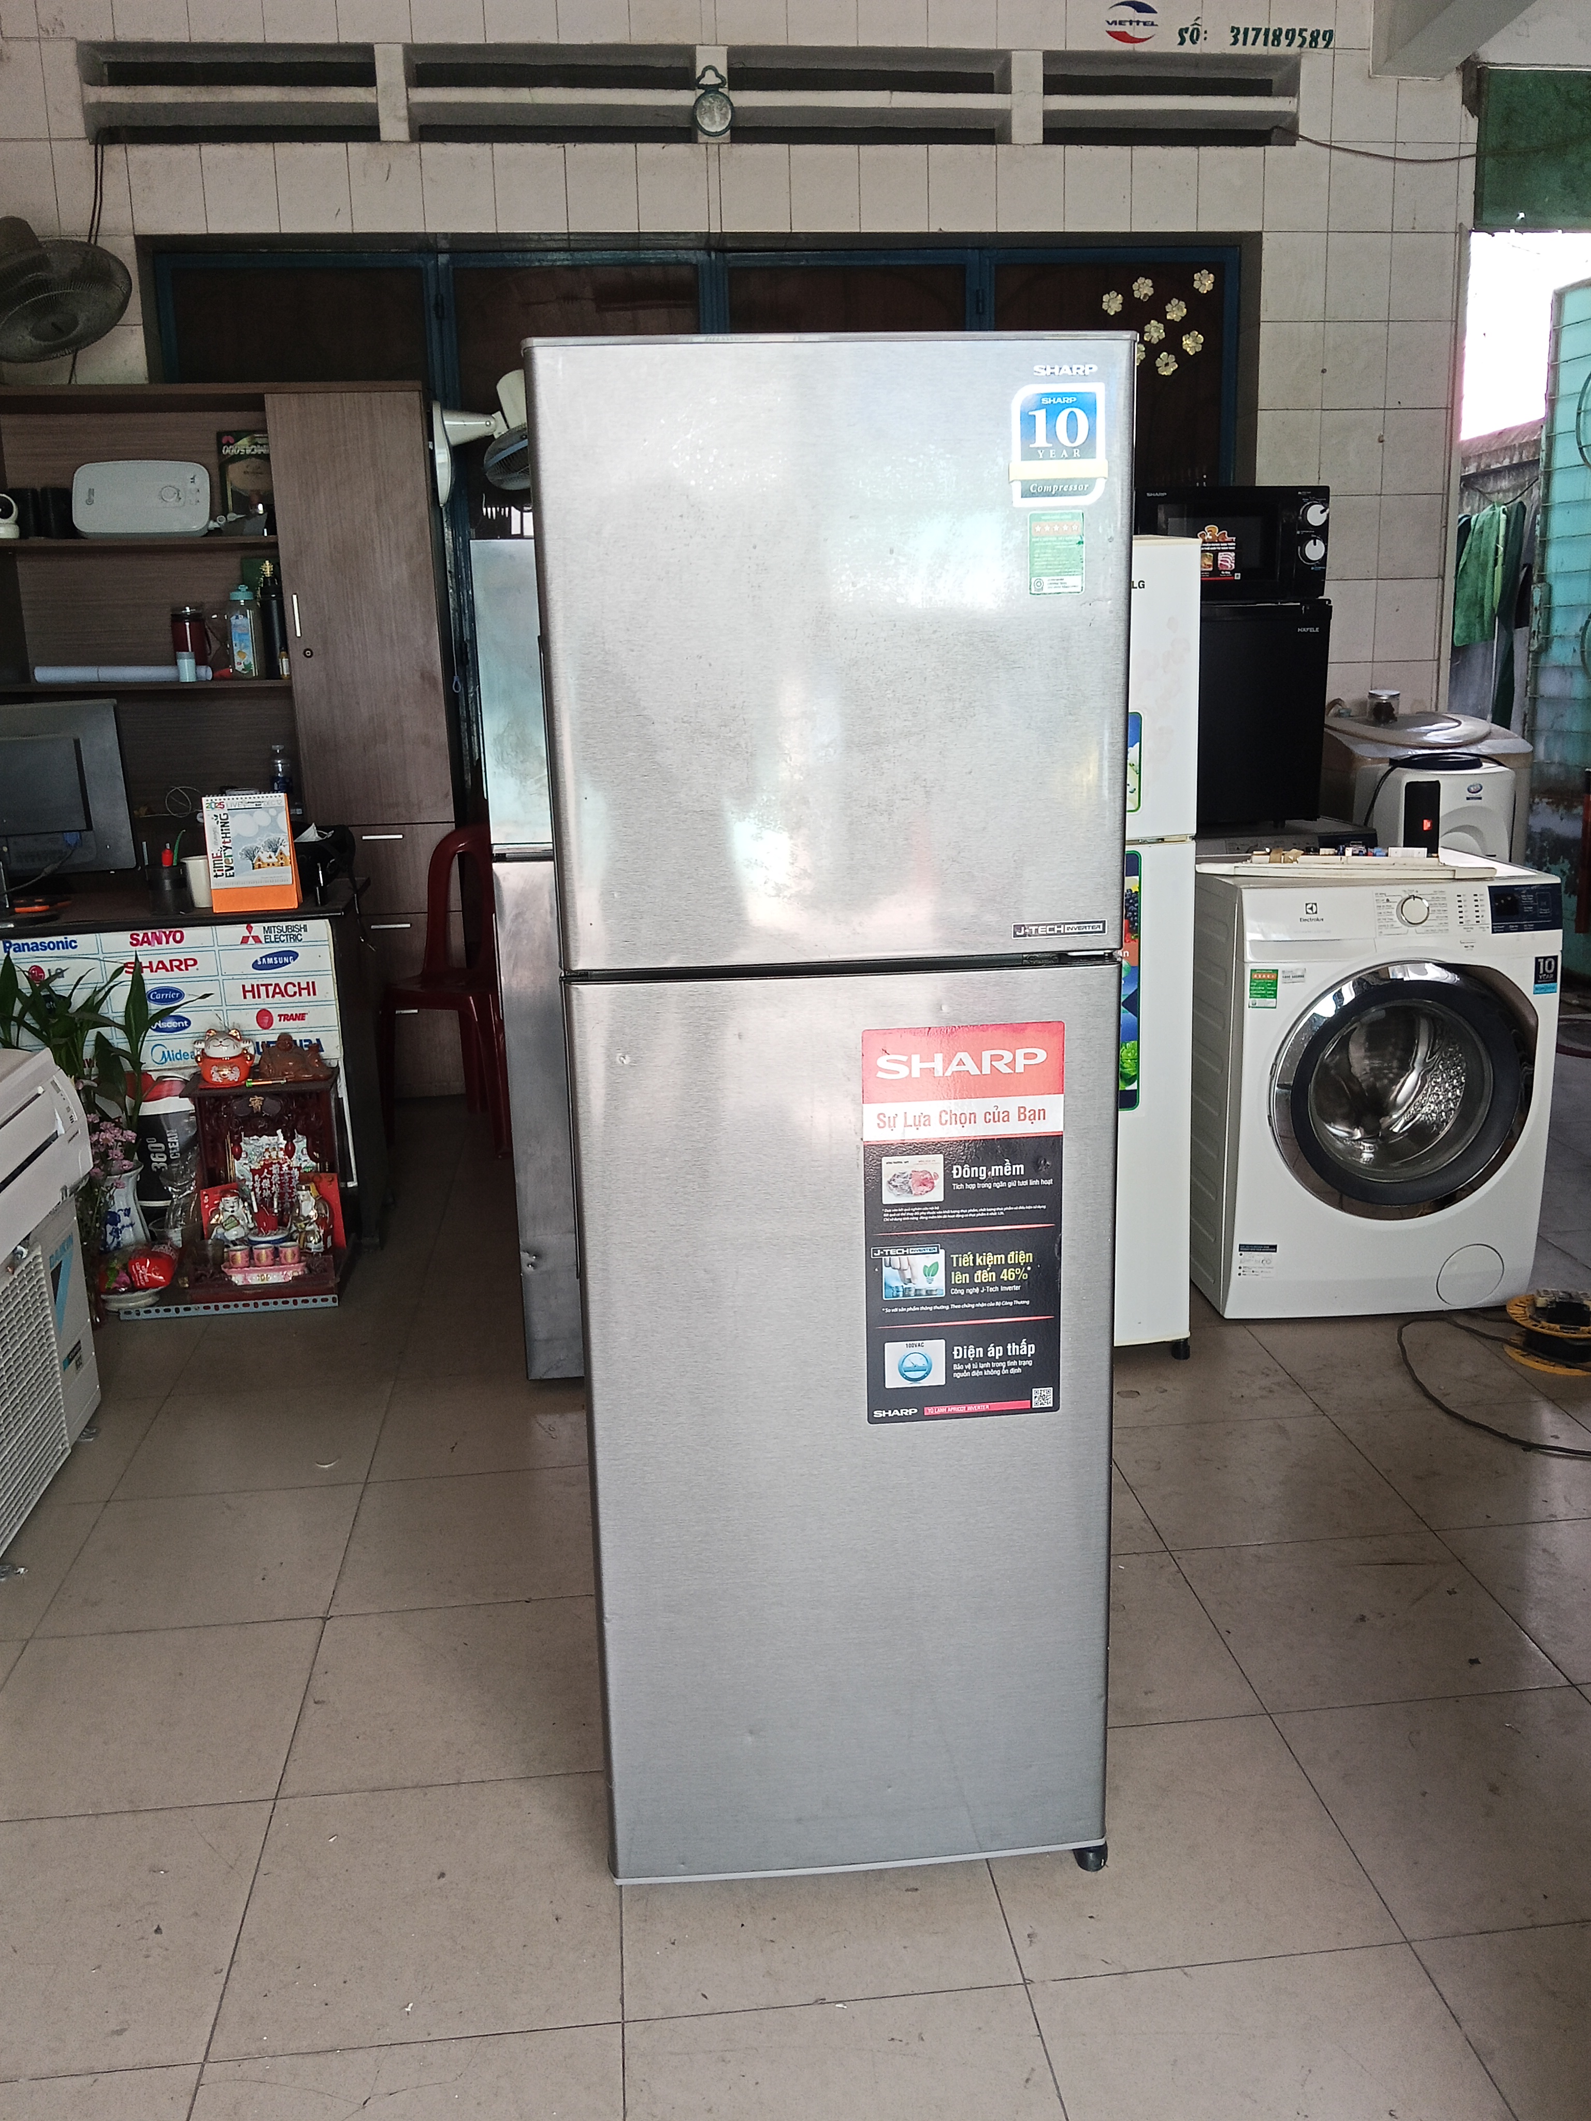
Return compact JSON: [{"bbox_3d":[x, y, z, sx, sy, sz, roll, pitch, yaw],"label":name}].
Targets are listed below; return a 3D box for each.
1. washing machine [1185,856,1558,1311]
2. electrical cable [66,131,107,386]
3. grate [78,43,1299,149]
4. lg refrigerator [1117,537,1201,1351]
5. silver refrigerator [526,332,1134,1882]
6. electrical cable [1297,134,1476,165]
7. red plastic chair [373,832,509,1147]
[{"bbox_3d":[1.155,0.031,3.510,0.610,0.860,0.600,-2,14,-3],"label":"washing machine"},{"bbox_3d":[-2.076,-2.335,4.827,0.140,0.680,0.050,-3,14,-6],"label":"electrical cable"},{"bbox_3d":[-0.257,-2.885,4.997,3.570,0.270,0.150,-3,14,-6],"label":"grate"},{"bbox_3d":[0.405,-0.211,3.208,0.550,1.480,0.600,-3,14,-7],"label":"lg refrigerator"},{"bbox_3d":[0.023,0.071,1.943,0.540,1.580,0.620,-3,14,-4],"label":"silver refrigerator"},{"bbox_3d":[1.845,-2.840,5.142,0.580,0.100,0.050,-3,14,-6],"label":"electrical cable"},{"bbox_3d":[-0.939,-0.212,4.778,0.410,0.840,0.480,2,14,13],"label":"red plastic chair"}]

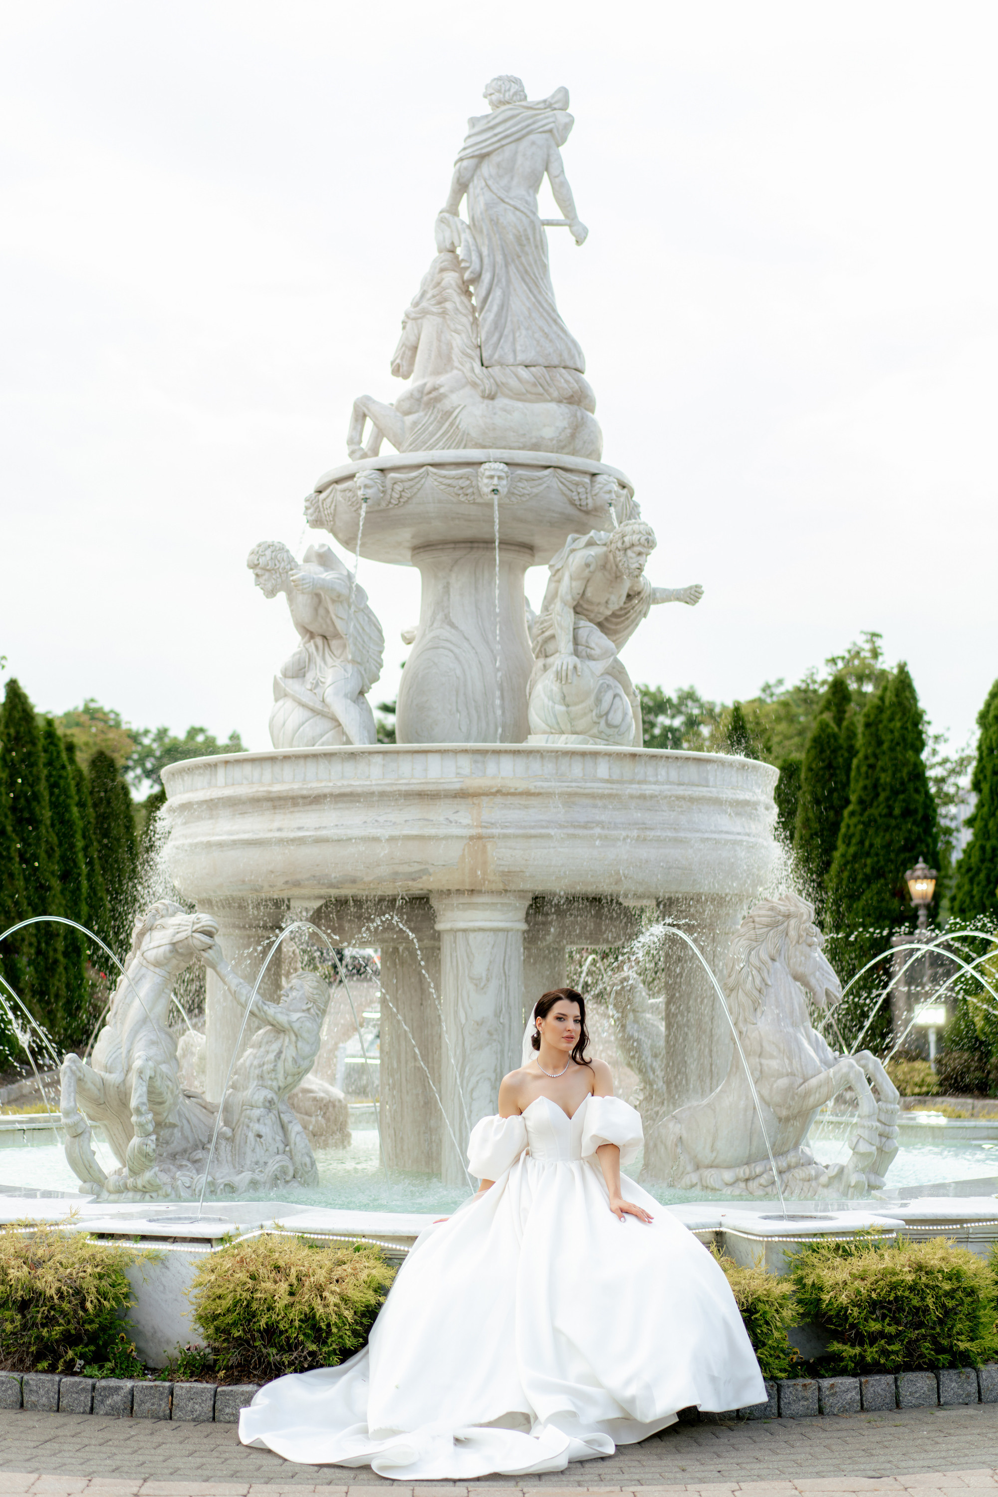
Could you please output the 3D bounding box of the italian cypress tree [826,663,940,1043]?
[{"bbox_3d":[4.698,1.312,28.008,1.390,4.742,1.390,0,-6,0],"label":"italian cypress tree"}]

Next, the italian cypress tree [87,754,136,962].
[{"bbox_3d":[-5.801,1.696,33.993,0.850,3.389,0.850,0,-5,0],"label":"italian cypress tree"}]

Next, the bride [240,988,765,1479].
[{"bbox_3d":[0.000,1.446,7.207,1.590,1.369,1.692,1,-6,-8],"label":"bride"}]

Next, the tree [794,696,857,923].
[{"bbox_3d":[4.449,1.604,30.491,1.217,4.661,1.217,0,-6,0],"label":"tree"}]

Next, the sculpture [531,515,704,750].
[{"bbox_3d":[0.528,-0.485,10.947,0.700,1.197,0.660,5,-8,-42],"label":"sculpture"}]

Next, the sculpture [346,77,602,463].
[{"bbox_3d":[-0.122,-2.376,11.693,1.200,2.181,1.020,2,-6,-20],"label":"sculpture"}]

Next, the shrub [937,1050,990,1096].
[{"bbox_3d":[4.070,2.856,20.019,0.520,0.416,0.500,0,-5,0],"label":"shrub"}]

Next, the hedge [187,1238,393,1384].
[{"bbox_3d":[-0.726,1.980,8.182,0.800,0.491,0.650,0,-5,0],"label":"hedge"}]

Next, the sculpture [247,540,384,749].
[{"bbox_3d":[-0.895,-0.443,11.244,0.620,1.172,0.680,2,-6,-15],"label":"sculpture"}]

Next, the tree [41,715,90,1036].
[{"bbox_3d":[-5.446,1.653,27.969,0.880,4.029,0.880,0,-5,0],"label":"tree"}]

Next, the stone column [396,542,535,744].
[{"bbox_3d":[-0.122,-0.412,11.497,0.760,1.142,0.760,0,-6,0],"label":"stone column"}]

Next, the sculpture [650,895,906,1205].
[{"bbox_3d":[1.181,1.282,9.972,1.120,1.282,0.620,-1,-6,10],"label":"sculpture"}]

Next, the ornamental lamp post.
[{"bbox_3d":[3.873,1.345,20.967,0.290,0.707,0.290,0,-5,0],"label":"ornamental lamp post"}]

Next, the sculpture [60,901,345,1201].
[{"bbox_3d":[-1.524,1.470,11.257,1.000,1.424,1.150,-4,-7,37],"label":"sculpture"}]

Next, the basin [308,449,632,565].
[{"bbox_3d":[-0.140,-1.207,12.370,1.740,0.433,1.740,0,-5,0],"label":"basin"}]

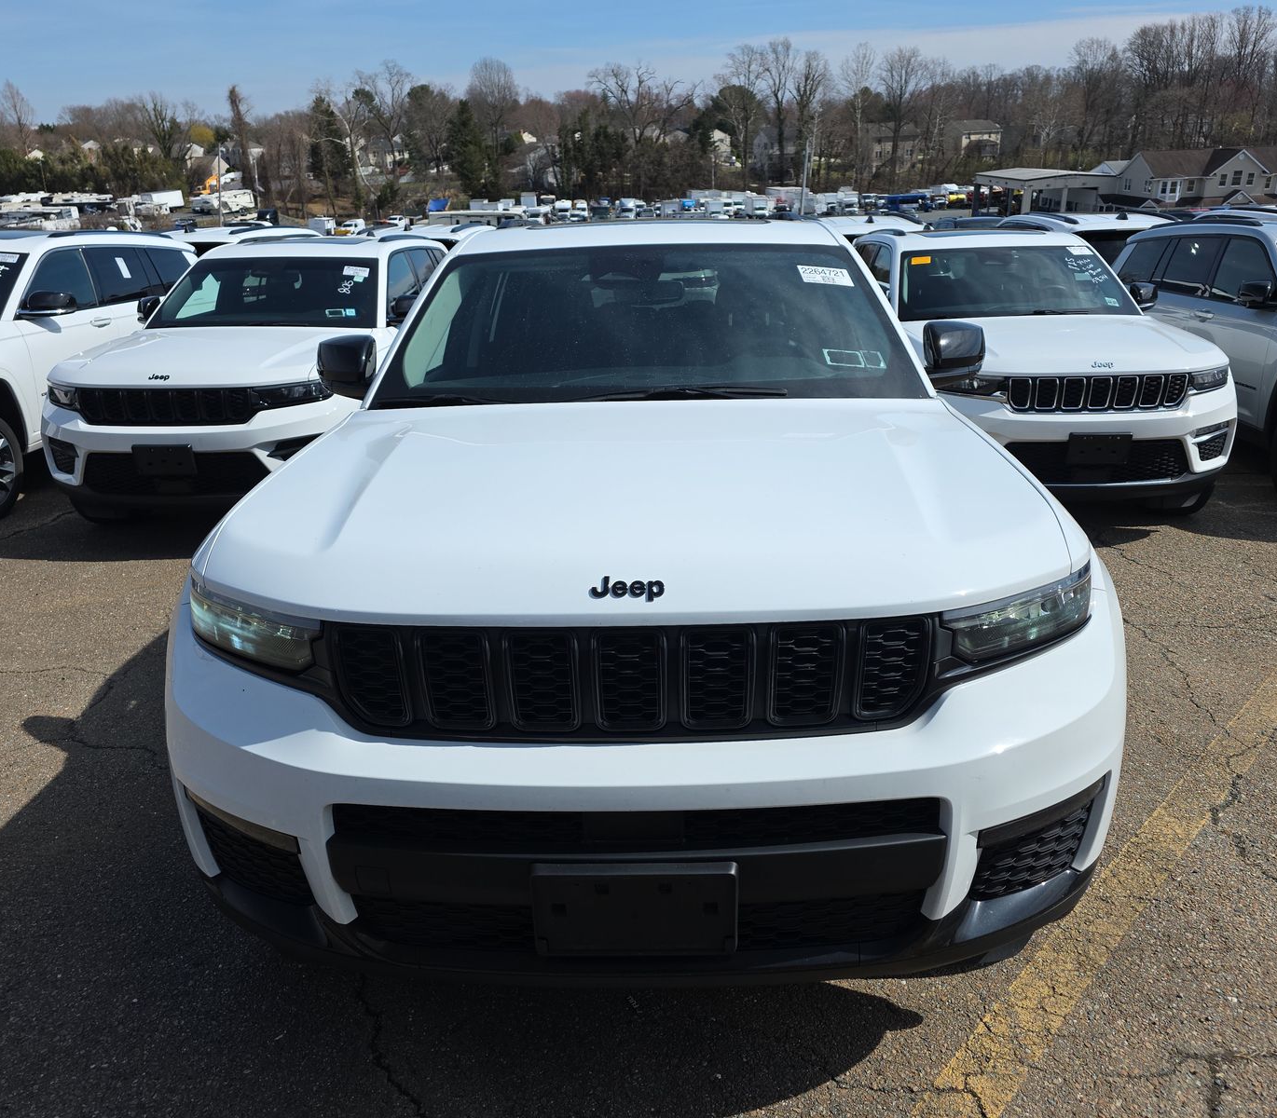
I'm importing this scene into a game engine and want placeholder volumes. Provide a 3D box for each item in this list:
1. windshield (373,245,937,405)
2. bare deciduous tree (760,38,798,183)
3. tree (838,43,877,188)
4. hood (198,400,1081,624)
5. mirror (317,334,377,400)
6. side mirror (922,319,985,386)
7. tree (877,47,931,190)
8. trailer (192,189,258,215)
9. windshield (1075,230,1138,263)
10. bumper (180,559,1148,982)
[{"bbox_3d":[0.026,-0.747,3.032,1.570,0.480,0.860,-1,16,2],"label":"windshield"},{"bbox_3d":[22.499,-71.980,158.803,5.000,20.500,5.000,-1,19,0],"label":"bare deciduous tree"},{"bbox_3d":[34.742,-70.408,157.170,5.200,20.500,5.200,-1,19,0],"label":"tree"},{"bbox_3d":[0.004,-0.173,2.206,1.720,0.260,1.360,-1,16,2],"label":"hood"},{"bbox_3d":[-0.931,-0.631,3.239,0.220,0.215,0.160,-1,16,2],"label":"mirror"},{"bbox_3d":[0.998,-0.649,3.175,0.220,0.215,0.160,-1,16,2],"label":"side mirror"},{"bbox_3d":[41.787,-69.278,155.876,7.200,20.500,7.200,-1,19,0],"label":"tree"},{"bbox_3d":[-58.571,-50.498,140.126,9.000,3.200,2.500,-10,21,-24],"label":"trailer"},{"bbox_3d":[5.300,-3.379,10.824,1.200,0.420,0.300,0,19,3],"label":"windshield"},{"bbox_3d":[-0.002,0.431,1.866,1.980,0.650,0.560,-1,16,2],"label":"bumper"}]

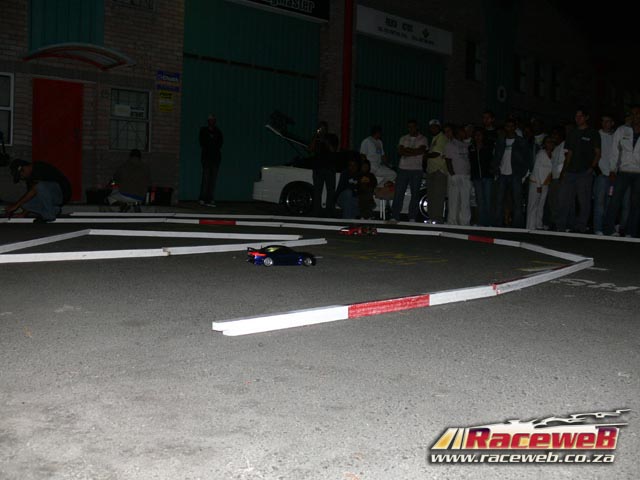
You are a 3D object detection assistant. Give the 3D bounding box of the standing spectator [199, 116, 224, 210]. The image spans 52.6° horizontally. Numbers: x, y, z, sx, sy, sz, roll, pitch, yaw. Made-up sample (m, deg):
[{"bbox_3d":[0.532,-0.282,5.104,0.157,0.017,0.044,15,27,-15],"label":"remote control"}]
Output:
[{"bbox_3d":[-2.074,-1.487,12.350,0.490,1.770,0.320,0,4,-18],"label":"standing spectator"}]

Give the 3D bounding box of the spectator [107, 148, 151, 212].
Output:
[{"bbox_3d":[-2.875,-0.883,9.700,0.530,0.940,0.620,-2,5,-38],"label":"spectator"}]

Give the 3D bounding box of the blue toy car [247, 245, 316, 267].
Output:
[{"bbox_3d":[-0.247,0.099,4.120,0.430,0.128,0.190,0,4,-18],"label":"blue toy car"}]

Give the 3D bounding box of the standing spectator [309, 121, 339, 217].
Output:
[{"bbox_3d":[0.062,-1.245,11.400,0.500,1.700,0.370,4,4,23],"label":"standing spectator"}]

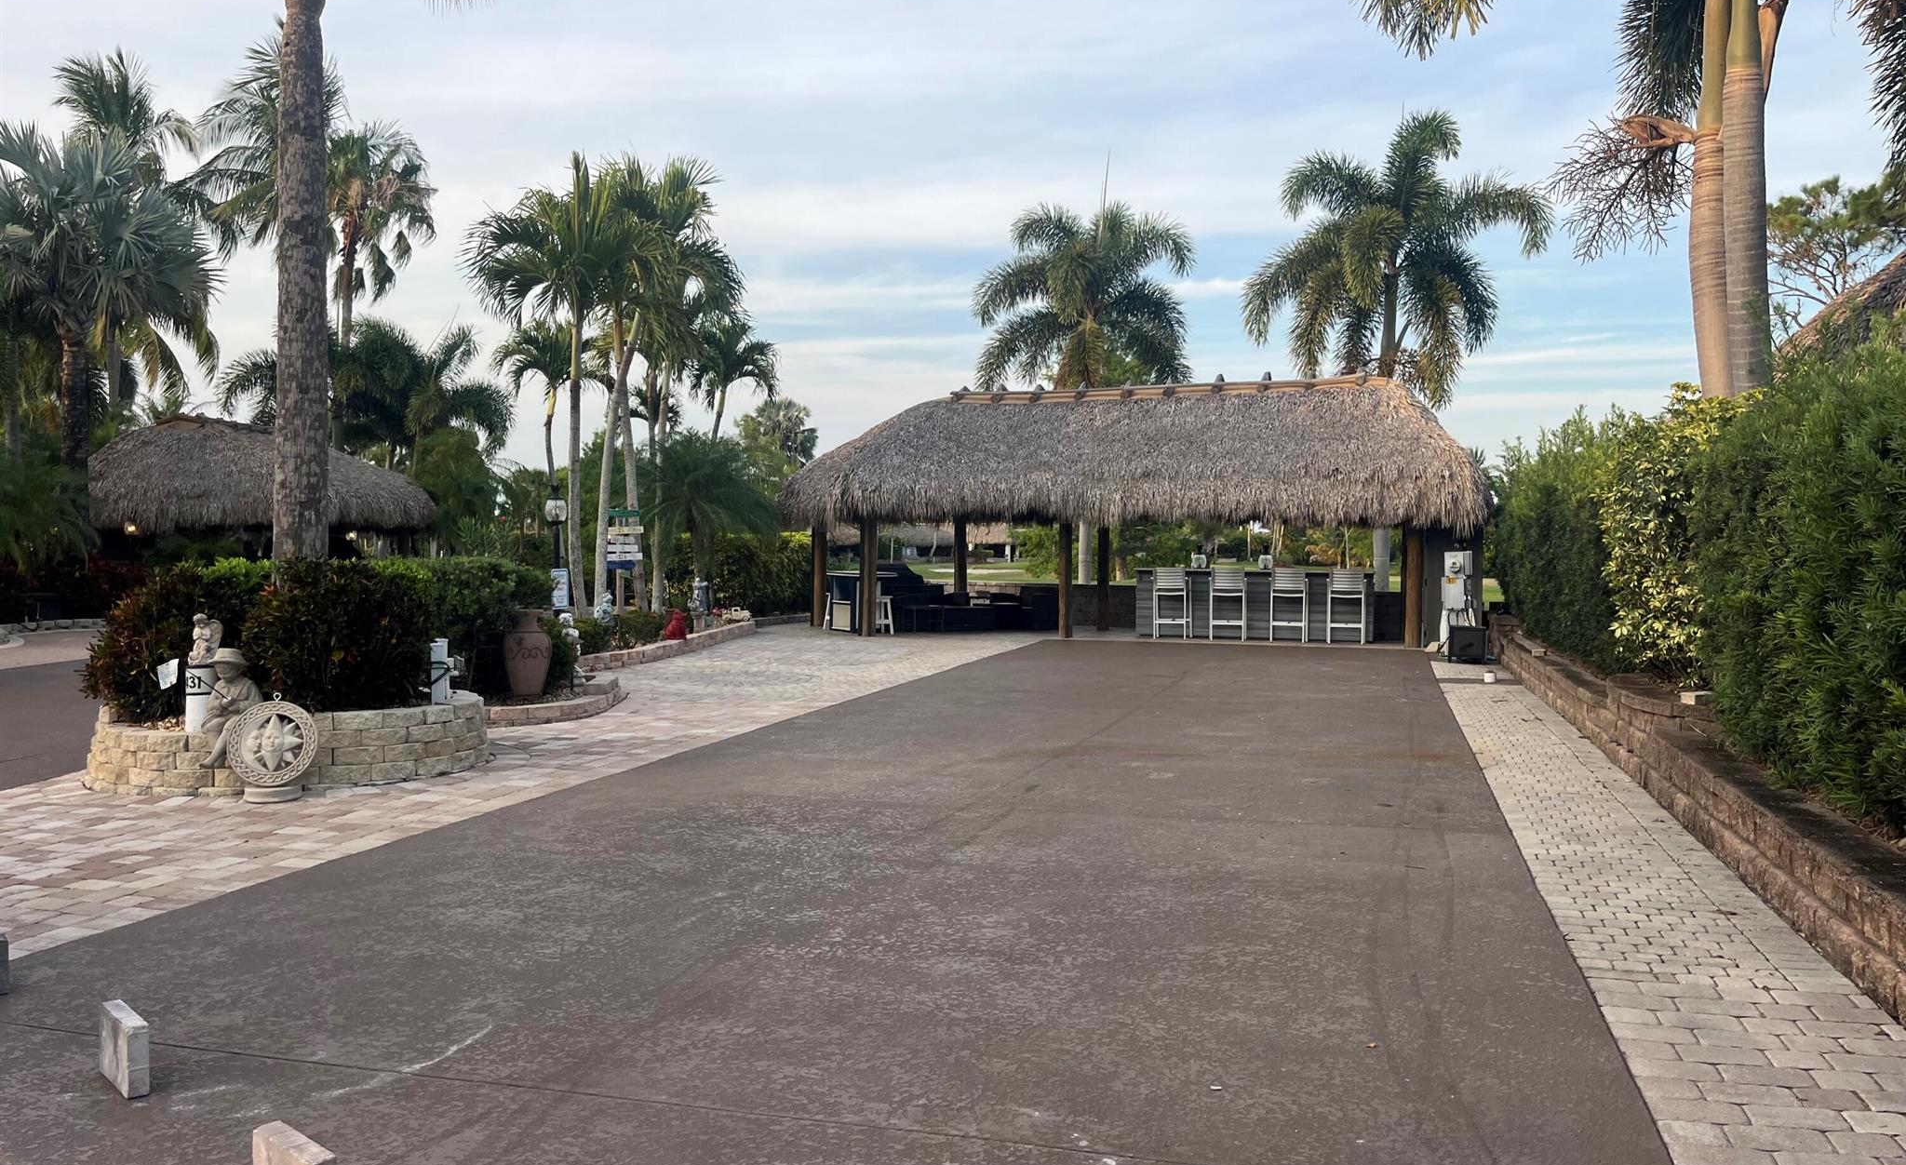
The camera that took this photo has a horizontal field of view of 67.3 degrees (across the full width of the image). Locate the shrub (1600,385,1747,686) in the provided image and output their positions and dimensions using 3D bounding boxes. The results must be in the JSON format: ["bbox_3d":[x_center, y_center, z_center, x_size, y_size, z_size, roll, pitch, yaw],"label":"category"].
[{"bbox_3d":[5.644,-0.373,11.194,1.200,2.340,1.300,0,2,16],"label":"shrub"}]

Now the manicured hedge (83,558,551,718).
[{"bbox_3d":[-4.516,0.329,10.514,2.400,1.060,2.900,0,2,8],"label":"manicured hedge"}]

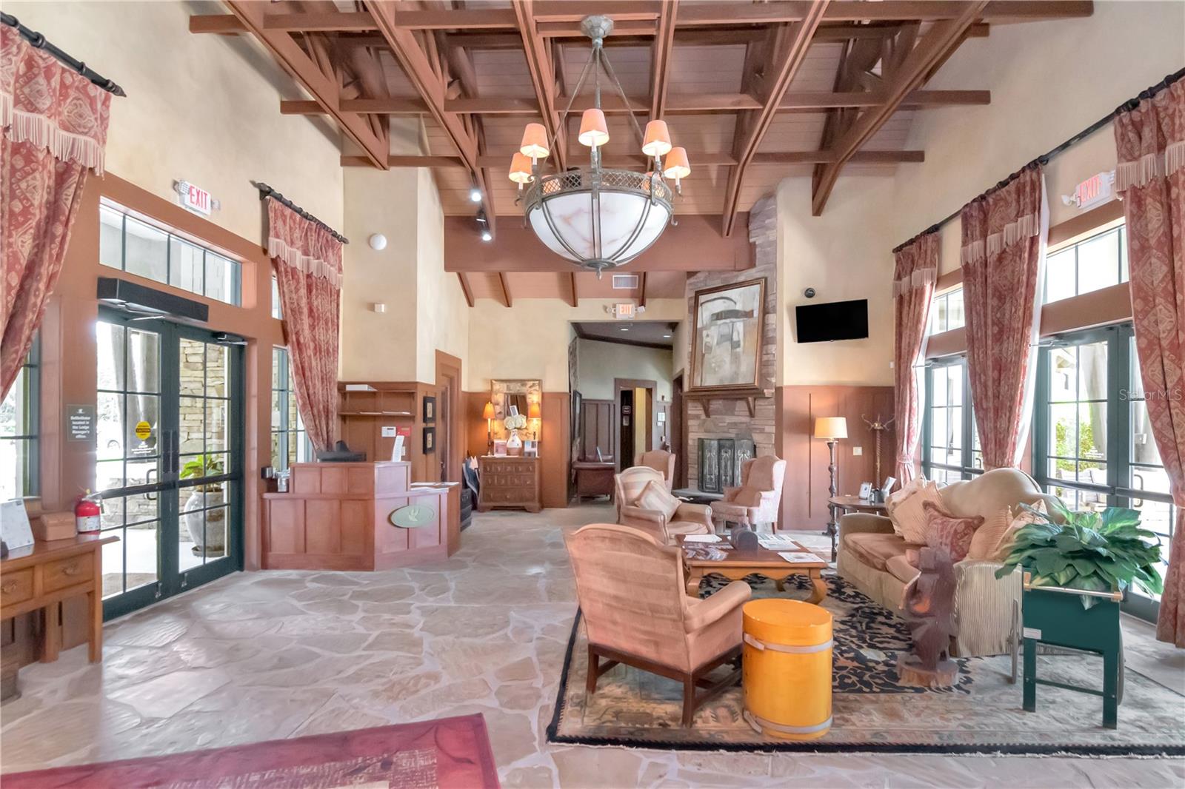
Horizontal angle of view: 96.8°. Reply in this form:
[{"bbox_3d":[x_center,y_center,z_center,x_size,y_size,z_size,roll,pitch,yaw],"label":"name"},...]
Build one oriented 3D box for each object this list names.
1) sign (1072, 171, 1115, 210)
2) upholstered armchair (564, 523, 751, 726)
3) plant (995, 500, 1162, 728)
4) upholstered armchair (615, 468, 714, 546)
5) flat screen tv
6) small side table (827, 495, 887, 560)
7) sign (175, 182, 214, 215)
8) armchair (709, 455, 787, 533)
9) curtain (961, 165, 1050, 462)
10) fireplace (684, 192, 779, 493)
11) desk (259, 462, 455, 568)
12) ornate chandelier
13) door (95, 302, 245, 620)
[{"bbox_3d":[4.053,-1.643,4.240,0.080,0.200,0.330,0,-2,3],"label":"sign"},{"bbox_3d":[0.430,1.200,3.086,0.760,0.965,0.775,-2,-3,36],"label":"upholstered armchair"},{"bbox_3d":[2.630,1.158,2.934,0.714,1.034,0.699,-1,-3,31],"label":"plant"},{"bbox_3d":[0.800,1.350,5.850,0.780,1.020,0.820,1,-2,-39],"label":"upholstered armchair"},{"bbox_3d":[3.267,-0.989,7.180,0.900,0.515,0.070,-1,5,28],"label":"flat screen tv"},{"bbox_3d":[3.070,1.530,5.950,0.820,0.670,0.820,0,-2,3],"label":"small side table"},{"bbox_3d":[-3.481,-1.732,4.621,0.106,0.198,0.471,0,-2,3],"label":"sign"},{"bbox_3d":[2.082,1.369,7.144,0.790,1.056,0.745,2,-3,-34],"label":"armchair"},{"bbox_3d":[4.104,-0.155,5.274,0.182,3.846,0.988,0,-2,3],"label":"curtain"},{"bbox_3d":[2.265,-0.517,8.360,0.638,4.773,1.642,2,-3,-42],"label":"fireplace"},{"bbox_3d":[-2.540,1.300,5.970,1.870,1.120,0.950,0,-2,3],"label":"desk"},{"bbox_3d":[0.046,-2.111,4.499,1.550,2.174,1.550,0,-2,0],"label":"ornate chandelier"},{"bbox_3d":[-3.745,0.583,4.740,0.100,2.430,1.620,0,-2,3],"label":"door"}]

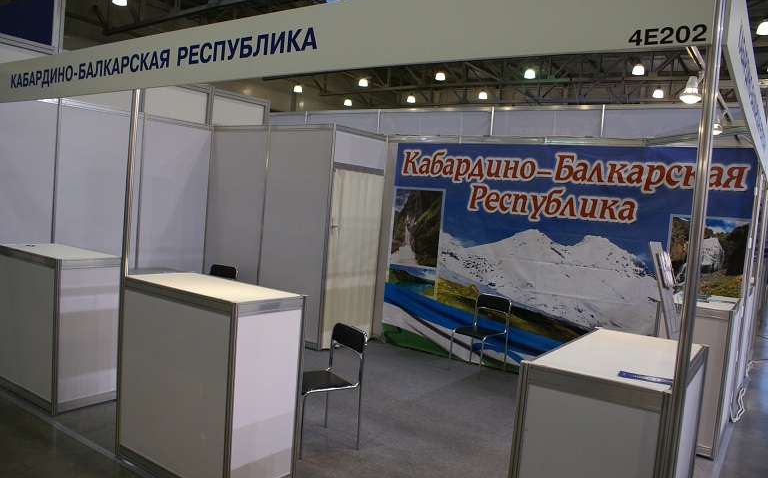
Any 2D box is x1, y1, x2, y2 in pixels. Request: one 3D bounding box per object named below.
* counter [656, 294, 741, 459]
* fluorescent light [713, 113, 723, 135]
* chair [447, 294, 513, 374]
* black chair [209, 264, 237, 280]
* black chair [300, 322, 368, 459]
[{"bbox_3d":[2.479,1.017,4.596,0.500,1.110,1.000,7,4,35],"label":"counter"},{"bbox_3d":[2.155,-0.745,3.750,0.115,0.150,0.115,7,4,35],"label":"fluorescent light"},{"bbox_3d":[0.983,0.994,5.983,0.440,0.800,0.460,8,4,43],"label":"chair"},{"bbox_3d":[-2.040,0.710,6.703,0.440,0.800,0.460,6,4,30],"label":"black chair"},{"bbox_3d":[-0.455,0.995,3.900,0.460,0.800,0.440,2,4,-35],"label":"black chair"}]

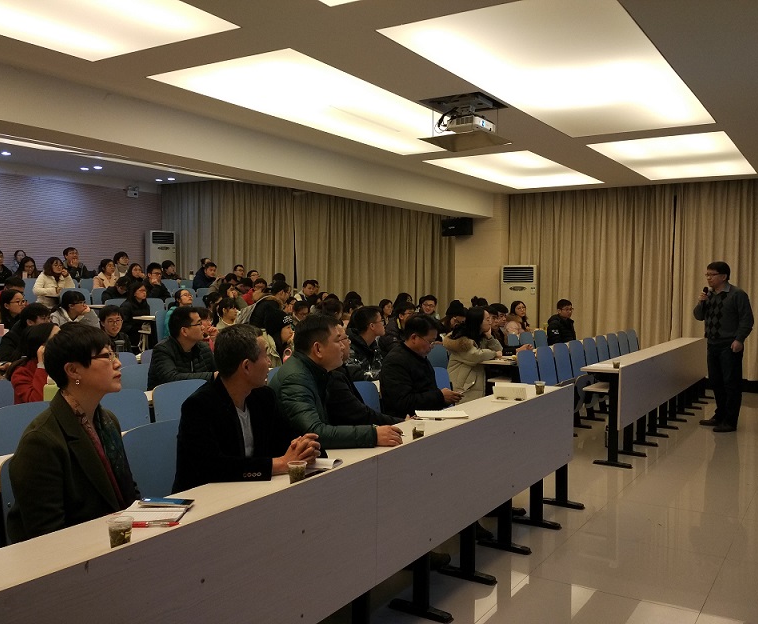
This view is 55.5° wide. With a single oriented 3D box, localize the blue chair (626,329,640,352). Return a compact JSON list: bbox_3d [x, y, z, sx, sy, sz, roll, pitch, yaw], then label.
[{"bbox_3d":[3.590,0.680,9.622,0.460,0.870,0.450,2,3,33],"label":"blue chair"}]

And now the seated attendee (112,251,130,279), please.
[{"bbox_3d":[-4.484,-0.434,12.588,0.680,1.240,0.470,2,3,33],"label":"seated attendee"}]

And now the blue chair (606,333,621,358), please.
[{"bbox_3d":[3.148,0.719,8.993,0.480,0.877,0.450,2,3,33],"label":"blue chair"}]

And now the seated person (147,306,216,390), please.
[{"bbox_3d":[-1.289,0.608,5.249,0.740,1.280,0.530,2,3,33],"label":"seated person"}]

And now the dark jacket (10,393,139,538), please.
[{"bbox_3d":[-0.956,0.598,2.515,0.400,0.650,0.480,1,3,18],"label":"dark jacket"}]

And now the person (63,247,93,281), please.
[{"bbox_3d":[-5.360,-0.505,12.915,0.740,1.300,0.540,3,3,41],"label":"person"}]

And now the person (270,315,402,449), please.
[{"bbox_3d":[-0.226,0.691,3.355,0.720,1.315,0.550,2,3,33],"label":"person"}]

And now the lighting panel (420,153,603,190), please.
[{"bbox_3d":[1.924,-1.915,9.733,1.380,0.100,2.980,2,3,33],"label":"lighting panel"}]

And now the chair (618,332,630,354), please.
[{"bbox_3d":[3.329,0.694,9.220,0.460,0.870,0.450,2,3,33],"label":"chair"}]

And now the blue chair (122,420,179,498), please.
[{"bbox_3d":[-0.746,0.912,2.950,0.460,0.870,0.450,2,3,33],"label":"blue chair"}]

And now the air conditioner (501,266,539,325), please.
[{"bbox_3d":[2.267,0.146,11.466,0.580,1.750,0.370,2,3,22],"label":"air conditioner"}]

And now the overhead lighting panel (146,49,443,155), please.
[{"bbox_3d":[-0.142,-1.809,6.528,1.355,0.100,3.700,2,3,33],"label":"overhead lighting panel"}]

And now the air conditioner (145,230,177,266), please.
[{"bbox_3d":[-4.748,-0.853,15.736,0.560,1.800,0.380,-1,3,-39],"label":"air conditioner"}]

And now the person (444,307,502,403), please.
[{"bbox_3d":[0.913,0.578,6.812,0.660,1.250,0.480,2,3,25],"label":"person"}]

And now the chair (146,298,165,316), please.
[{"bbox_3d":[-2.887,0.278,9.550,0.500,0.880,0.460,2,3,33],"label":"chair"}]

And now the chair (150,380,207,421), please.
[{"bbox_3d":[-1.039,0.861,4.306,0.500,0.880,0.460,2,3,33],"label":"chair"}]

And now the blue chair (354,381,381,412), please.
[{"bbox_3d":[0.033,0.871,4.149,0.460,0.870,0.450,2,3,33],"label":"blue chair"}]

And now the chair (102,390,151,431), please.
[{"bbox_3d":[-1.266,0.870,3.818,0.460,0.870,0.450,2,3,33],"label":"chair"}]

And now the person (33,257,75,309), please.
[{"bbox_3d":[-4.459,-0.201,10.083,0.720,1.220,0.540,2,3,38],"label":"person"}]

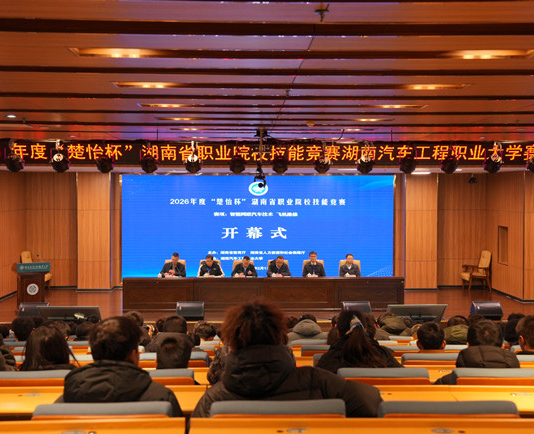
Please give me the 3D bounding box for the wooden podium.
[{"bbox_3d":[-5.291,1.605,18.300,0.780,1.150,0.550,-1,2,-27],"label":"wooden podium"}]

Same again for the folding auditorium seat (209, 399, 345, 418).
[{"bbox_3d":[0.034,1.018,2.959,0.480,0.860,0.580,0,2,0],"label":"folding auditorium seat"}]

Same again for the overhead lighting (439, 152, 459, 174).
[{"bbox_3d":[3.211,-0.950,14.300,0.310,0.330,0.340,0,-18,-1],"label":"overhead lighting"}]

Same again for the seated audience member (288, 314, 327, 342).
[{"bbox_3d":[0.398,1.509,7.949,0.500,1.140,0.720,0,2,-2],"label":"seated audience member"}]

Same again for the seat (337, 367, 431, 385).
[{"bbox_3d":[0.554,1.198,4.176,0.520,0.950,0.620,0,2,-1],"label":"seat"}]

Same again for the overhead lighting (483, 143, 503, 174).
[{"bbox_3d":[4.320,-1.125,15.500,0.390,0.580,0.380,0,1,0],"label":"overhead lighting"}]

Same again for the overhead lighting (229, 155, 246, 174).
[{"bbox_3d":[-0.580,-1.062,15.979,0.360,0.460,0.380,0,2,-2],"label":"overhead lighting"}]

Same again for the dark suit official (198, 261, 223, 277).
[{"bbox_3d":[-1.284,1.515,18.750,0.600,1.250,0.720,0,1,0],"label":"dark suit official"}]

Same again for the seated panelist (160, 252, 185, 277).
[{"bbox_3d":[-2.160,1.490,18.750,0.600,1.290,0.720,0,1,0],"label":"seated panelist"}]

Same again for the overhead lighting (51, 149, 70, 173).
[{"bbox_3d":[-4.028,-1.112,15.854,0.370,0.500,0.380,0,2,-2],"label":"overhead lighting"}]

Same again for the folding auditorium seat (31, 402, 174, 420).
[{"bbox_3d":[-0.570,1.090,2.930,0.510,0.920,0.600,0,1,0],"label":"folding auditorium seat"}]

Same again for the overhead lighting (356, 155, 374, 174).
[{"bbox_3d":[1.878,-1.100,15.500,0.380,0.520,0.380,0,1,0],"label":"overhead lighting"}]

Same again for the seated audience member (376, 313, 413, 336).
[{"bbox_3d":[1.455,1.690,9.350,0.500,1.180,0.720,0,1,0],"label":"seated audience member"}]

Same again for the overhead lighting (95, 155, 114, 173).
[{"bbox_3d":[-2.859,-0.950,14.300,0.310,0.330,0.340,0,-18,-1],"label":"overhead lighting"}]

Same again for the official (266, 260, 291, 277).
[{"bbox_3d":[0.294,1.540,19.620,0.550,1.200,0.750,0,2,-1],"label":"official"}]

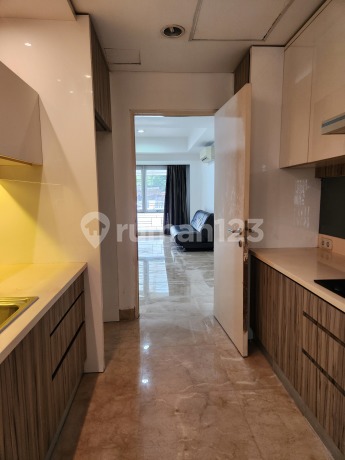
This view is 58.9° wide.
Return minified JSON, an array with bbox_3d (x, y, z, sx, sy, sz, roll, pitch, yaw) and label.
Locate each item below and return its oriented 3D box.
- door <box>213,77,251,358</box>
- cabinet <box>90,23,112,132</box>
[{"bbox_3d":[0.531,-0.067,2.799,0.048,2.125,0.859,-2,7,-8],"label":"door"},{"bbox_3d":[-0.883,-1.172,2.488,0.620,0.567,0.895,-1,8,-3],"label":"cabinet"}]

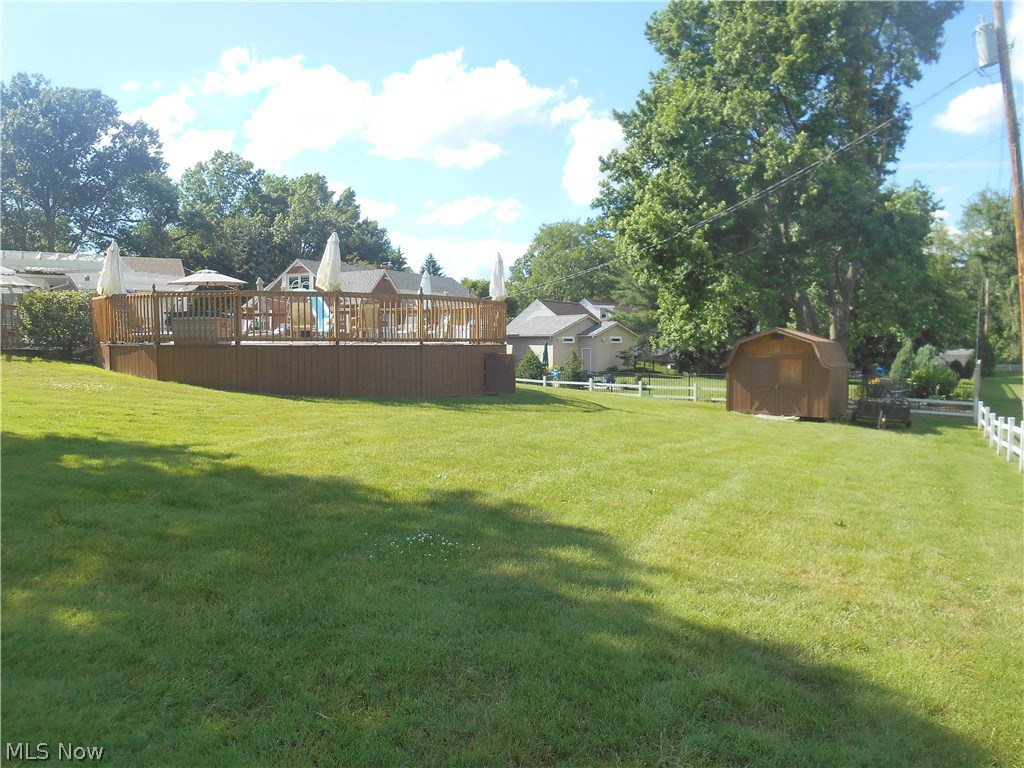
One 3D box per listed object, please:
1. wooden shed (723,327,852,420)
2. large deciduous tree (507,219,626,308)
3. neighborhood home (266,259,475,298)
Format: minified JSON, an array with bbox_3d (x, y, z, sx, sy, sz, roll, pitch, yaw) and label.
[{"bbox_3d":[8.800,-0.407,24.411,3.250,2.700,2.900,2,3,34],"label":"wooden shed"},{"bbox_3d":[6.400,-10.198,85.593,14.500,16.500,14.000,0,3,0],"label":"large deciduous tree"},{"bbox_3d":[-8.400,-4.728,48.323,8.000,5.350,14.500,2,3,33],"label":"neighborhood home"}]

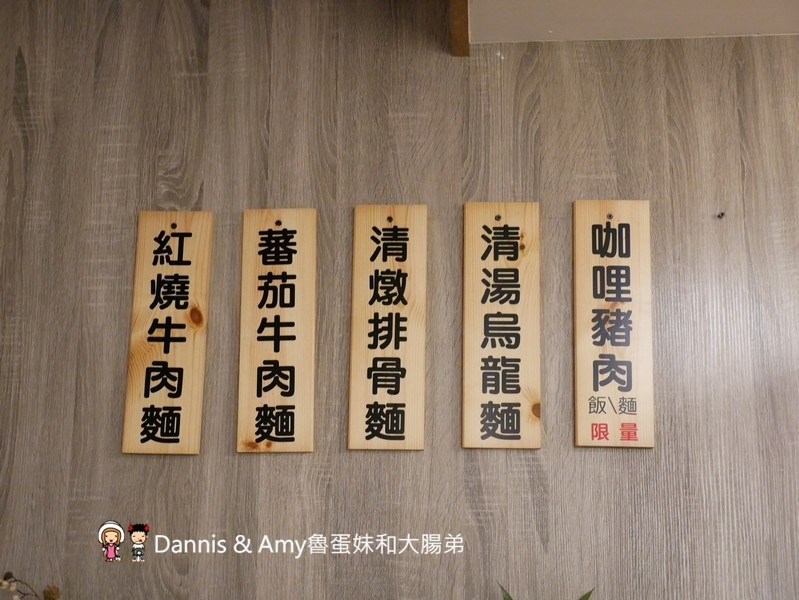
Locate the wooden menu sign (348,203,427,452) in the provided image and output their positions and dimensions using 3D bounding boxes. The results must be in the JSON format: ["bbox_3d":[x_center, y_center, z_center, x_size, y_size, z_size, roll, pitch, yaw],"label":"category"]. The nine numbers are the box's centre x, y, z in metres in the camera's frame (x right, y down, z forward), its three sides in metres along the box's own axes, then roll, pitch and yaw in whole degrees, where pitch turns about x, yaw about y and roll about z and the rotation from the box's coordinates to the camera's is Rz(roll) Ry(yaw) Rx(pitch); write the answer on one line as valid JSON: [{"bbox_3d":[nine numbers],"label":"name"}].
[{"bbox_3d":[-0.013,0.033,1.685,0.094,0.311,0.016,0,-12,3],"label":"wooden menu sign"}]

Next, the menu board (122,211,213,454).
[{"bbox_3d":[-0.291,0.040,1.699,0.094,0.311,0.016,1,-12,3],"label":"menu board"}]

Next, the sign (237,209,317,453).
[{"bbox_3d":[-0.152,0.038,1.692,0.094,0.311,0.016,-1,-12,3],"label":"sign"}]

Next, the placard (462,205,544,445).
[{"bbox_3d":[0.129,0.030,1.677,0.094,0.311,0.016,0,-12,3],"label":"placard"}]

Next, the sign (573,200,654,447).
[{"bbox_3d":[0.267,0.028,1.670,0.094,0.311,0.016,0,-12,3],"label":"sign"}]

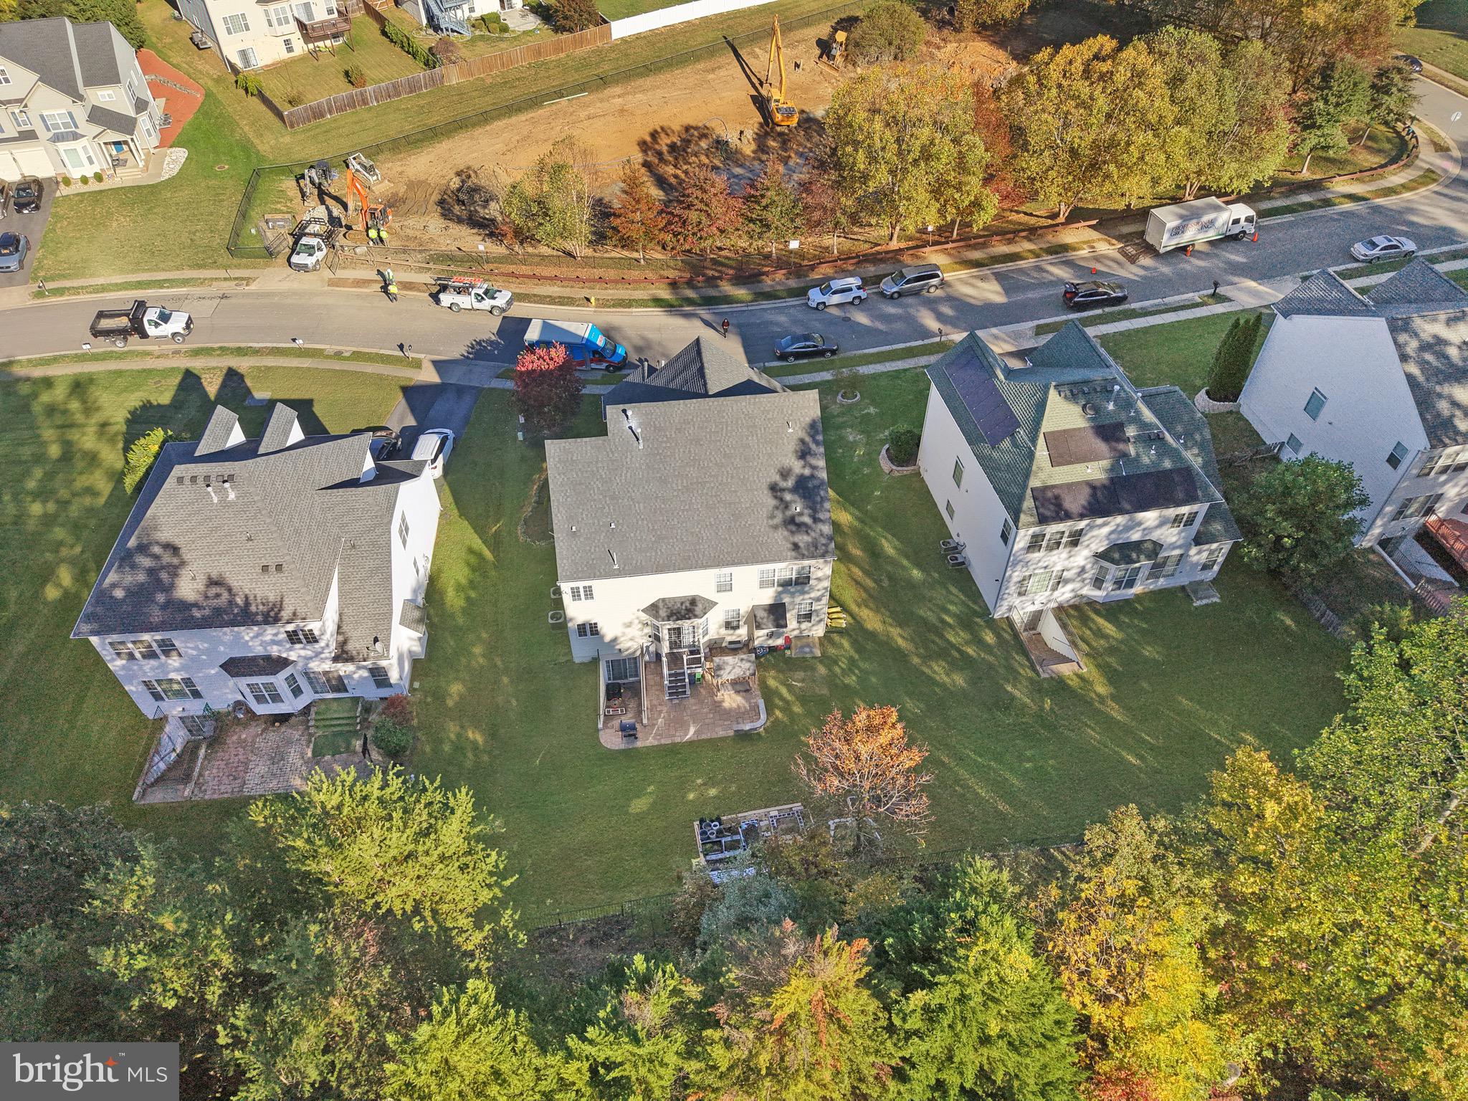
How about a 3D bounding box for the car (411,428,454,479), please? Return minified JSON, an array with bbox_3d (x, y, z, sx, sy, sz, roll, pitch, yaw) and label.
[{"bbox_3d":[-19.751,-6.509,67.271,1.900,1.700,4.700,2,47,2],"label":"car"}]

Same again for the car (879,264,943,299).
[{"bbox_3d":[14.087,-21.439,81.111,5.100,1.750,1.980,-9,47,-8],"label":"car"}]

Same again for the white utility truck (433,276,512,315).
[{"bbox_3d":[-21.037,-20.622,82.406,6.050,2.250,2.000,8,46,10],"label":"white utility truck"}]

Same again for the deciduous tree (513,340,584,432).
[{"bbox_3d":[-12.380,-10.606,67.825,4.900,6.600,4.900,0,47,0],"label":"deciduous tree"}]

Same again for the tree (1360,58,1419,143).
[{"bbox_3d":[57.767,-39.337,89.872,4.300,7.240,4.300,0,46,0],"label":"tree"}]

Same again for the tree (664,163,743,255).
[{"bbox_3d":[-2.445,-27.520,82.953,6.400,7.500,6.400,0,47,0],"label":"tree"}]

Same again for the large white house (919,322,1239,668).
[{"bbox_3d":[19.257,-5.271,56.213,13.600,10.600,16.200,-8,46,-7],"label":"large white house"}]

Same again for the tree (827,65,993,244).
[{"bbox_3d":[13.797,-30.511,81.165,12.300,13.600,12.300,0,47,0],"label":"tree"}]

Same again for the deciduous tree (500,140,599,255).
[{"bbox_3d":[-14.951,-28.022,81.839,7.600,9.720,7.600,0,46,0],"label":"deciduous tree"}]

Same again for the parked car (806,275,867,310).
[{"bbox_3d":[8.177,-20.424,80.804,4.700,1.700,1.850,-8,46,-3],"label":"parked car"}]

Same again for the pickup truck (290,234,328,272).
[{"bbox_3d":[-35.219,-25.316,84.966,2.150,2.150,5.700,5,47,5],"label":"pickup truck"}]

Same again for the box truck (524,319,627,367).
[{"bbox_3d":[-11.365,-14.759,74.442,7.000,2.800,2.300,7,47,7],"label":"box truck"}]

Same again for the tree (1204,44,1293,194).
[{"bbox_3d":[42.029,-35.259,83.783,6.500,12.400,6.500,0,46,0],"label":"tree"}]

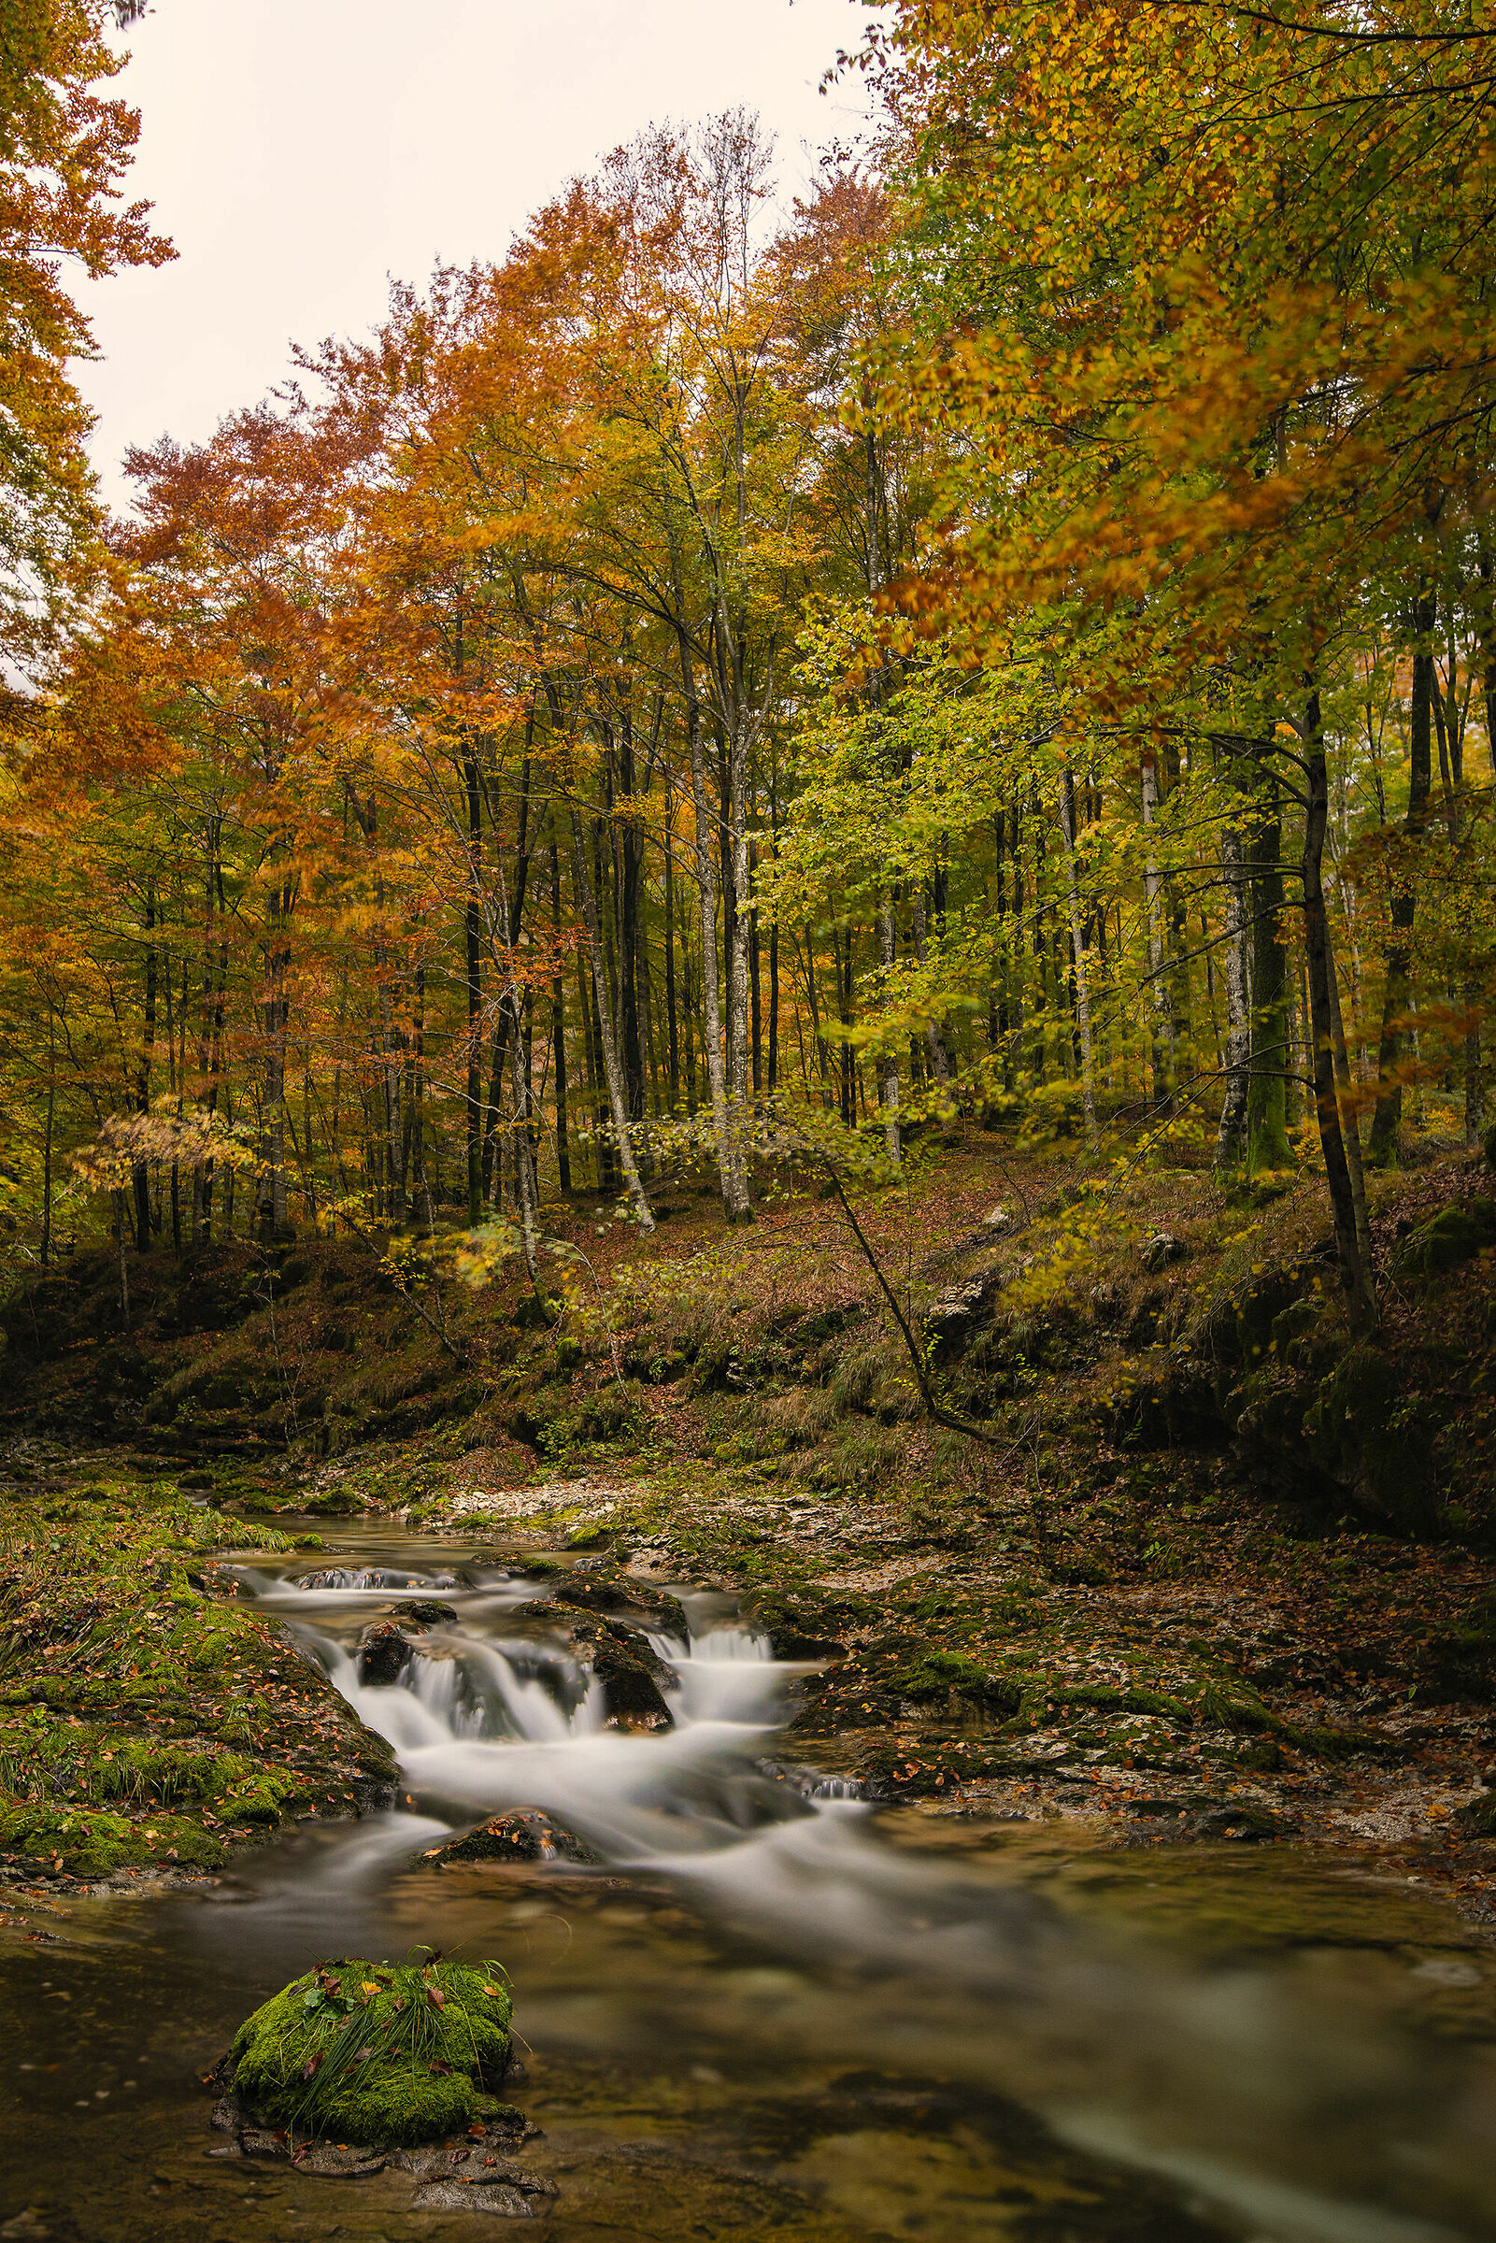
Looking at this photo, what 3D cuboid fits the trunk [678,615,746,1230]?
[{"bbox_3d":[-0.530,-2.750,22.500,0.340,8.300,0.310,-4,-2,0],"label":"trunk"}]

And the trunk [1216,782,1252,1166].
[{"bbox_3d":[6.290,-1.920,21.000,0.320,5.000,0.300,2,-2,0],"label":"trunk"}]

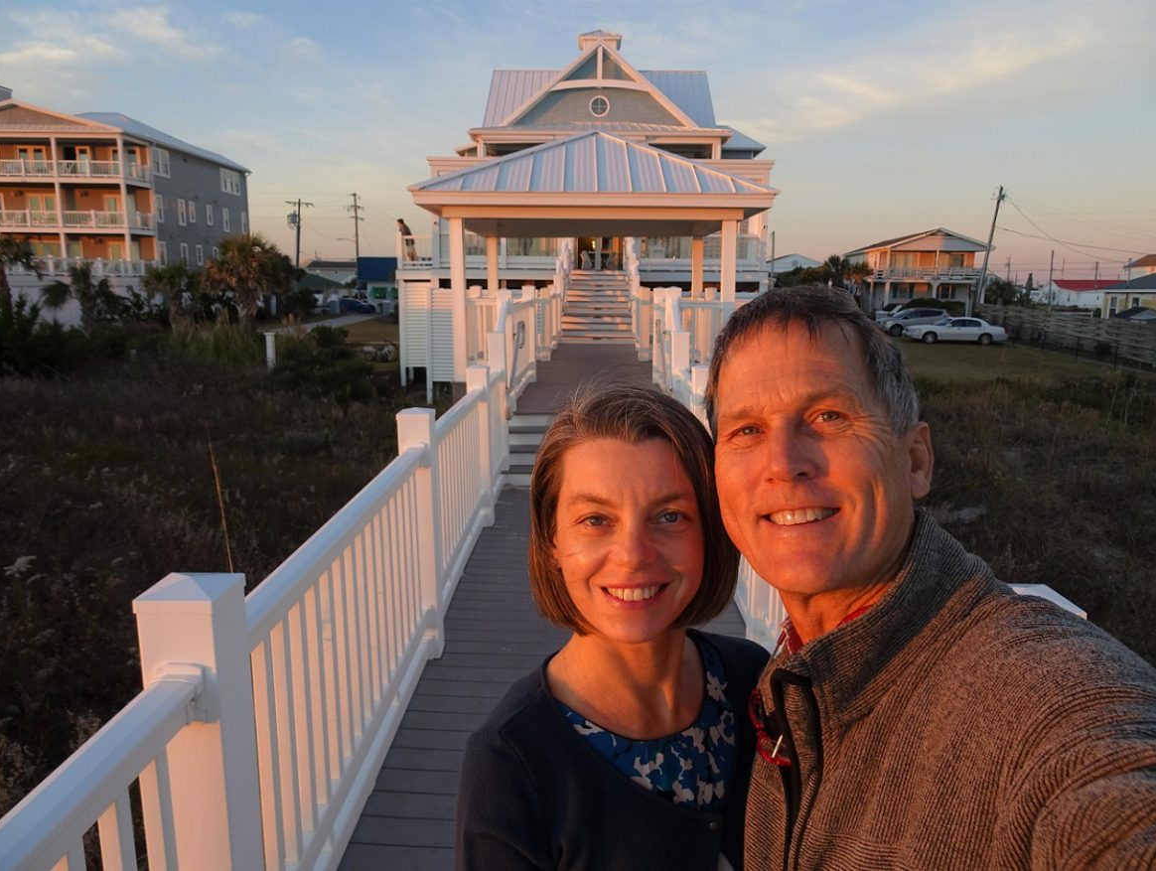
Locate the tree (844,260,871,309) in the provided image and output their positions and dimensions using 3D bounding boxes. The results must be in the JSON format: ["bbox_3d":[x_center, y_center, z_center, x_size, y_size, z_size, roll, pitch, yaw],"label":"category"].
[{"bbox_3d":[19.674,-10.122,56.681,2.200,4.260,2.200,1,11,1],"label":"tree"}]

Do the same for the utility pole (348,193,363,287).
[{"bbox_3d":[-24.756,-20.359,89.832,1.800,12.900,0.600,1,10,3],"label":"utility pole"}]

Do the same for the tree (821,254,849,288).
[{"bbox_3d":[23.283,-13.403,72.765,2.700,5.500,2.700,1,10,3],"label":"tree"}]

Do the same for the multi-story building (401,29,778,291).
[{"bbox_3d":[0.604,-9.874,29.678,13.500,15.000,19.000,1,11,1],"label":"multi-story building"}]

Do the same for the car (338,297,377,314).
[{"bbox_3d":[-21.145,-12.229,76.046,4.500,1.470,1.800,4,11,20],"label":"car"}]

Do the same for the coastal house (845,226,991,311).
[{"bbox_3d":[31.221,-14.951,75.023,9.800,7.500,13.500,1,10,3],"label":"coastal house"}]

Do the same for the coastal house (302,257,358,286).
[{"bbox_3d":[-32.660,-20.979,111.058,11.000,6.400,9.000,1,10,3],"label":"coastal house"}]

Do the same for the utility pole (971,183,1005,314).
[{"bbox_3d":[30.335,-13.399,59.893,0.600,9.970,0.600,8,11,0],"label":"utility pole"}]

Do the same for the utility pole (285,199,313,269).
[{"bbox_3d":[-24.534,-15.438,70.933,2.400,10.370,0.600,1,11,1],"label":"utility pole"}]

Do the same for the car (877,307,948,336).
[{"bbox_3d":[21.772,-7.396,52.506,4.800,1.700,1.900,-1,10,-8],"label":"car"}]

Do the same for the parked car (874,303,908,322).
[{"bbox_3d":[22.478,-8.349,57.415,4.500,1.550,1.830,-5,11,-28],"label":"parked car"}]

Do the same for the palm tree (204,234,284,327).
[{"bbox_3d":[-17.713,-7.851,42.691,4.300,5.610,4.200,1,11,1],"label":"palm tree"}]

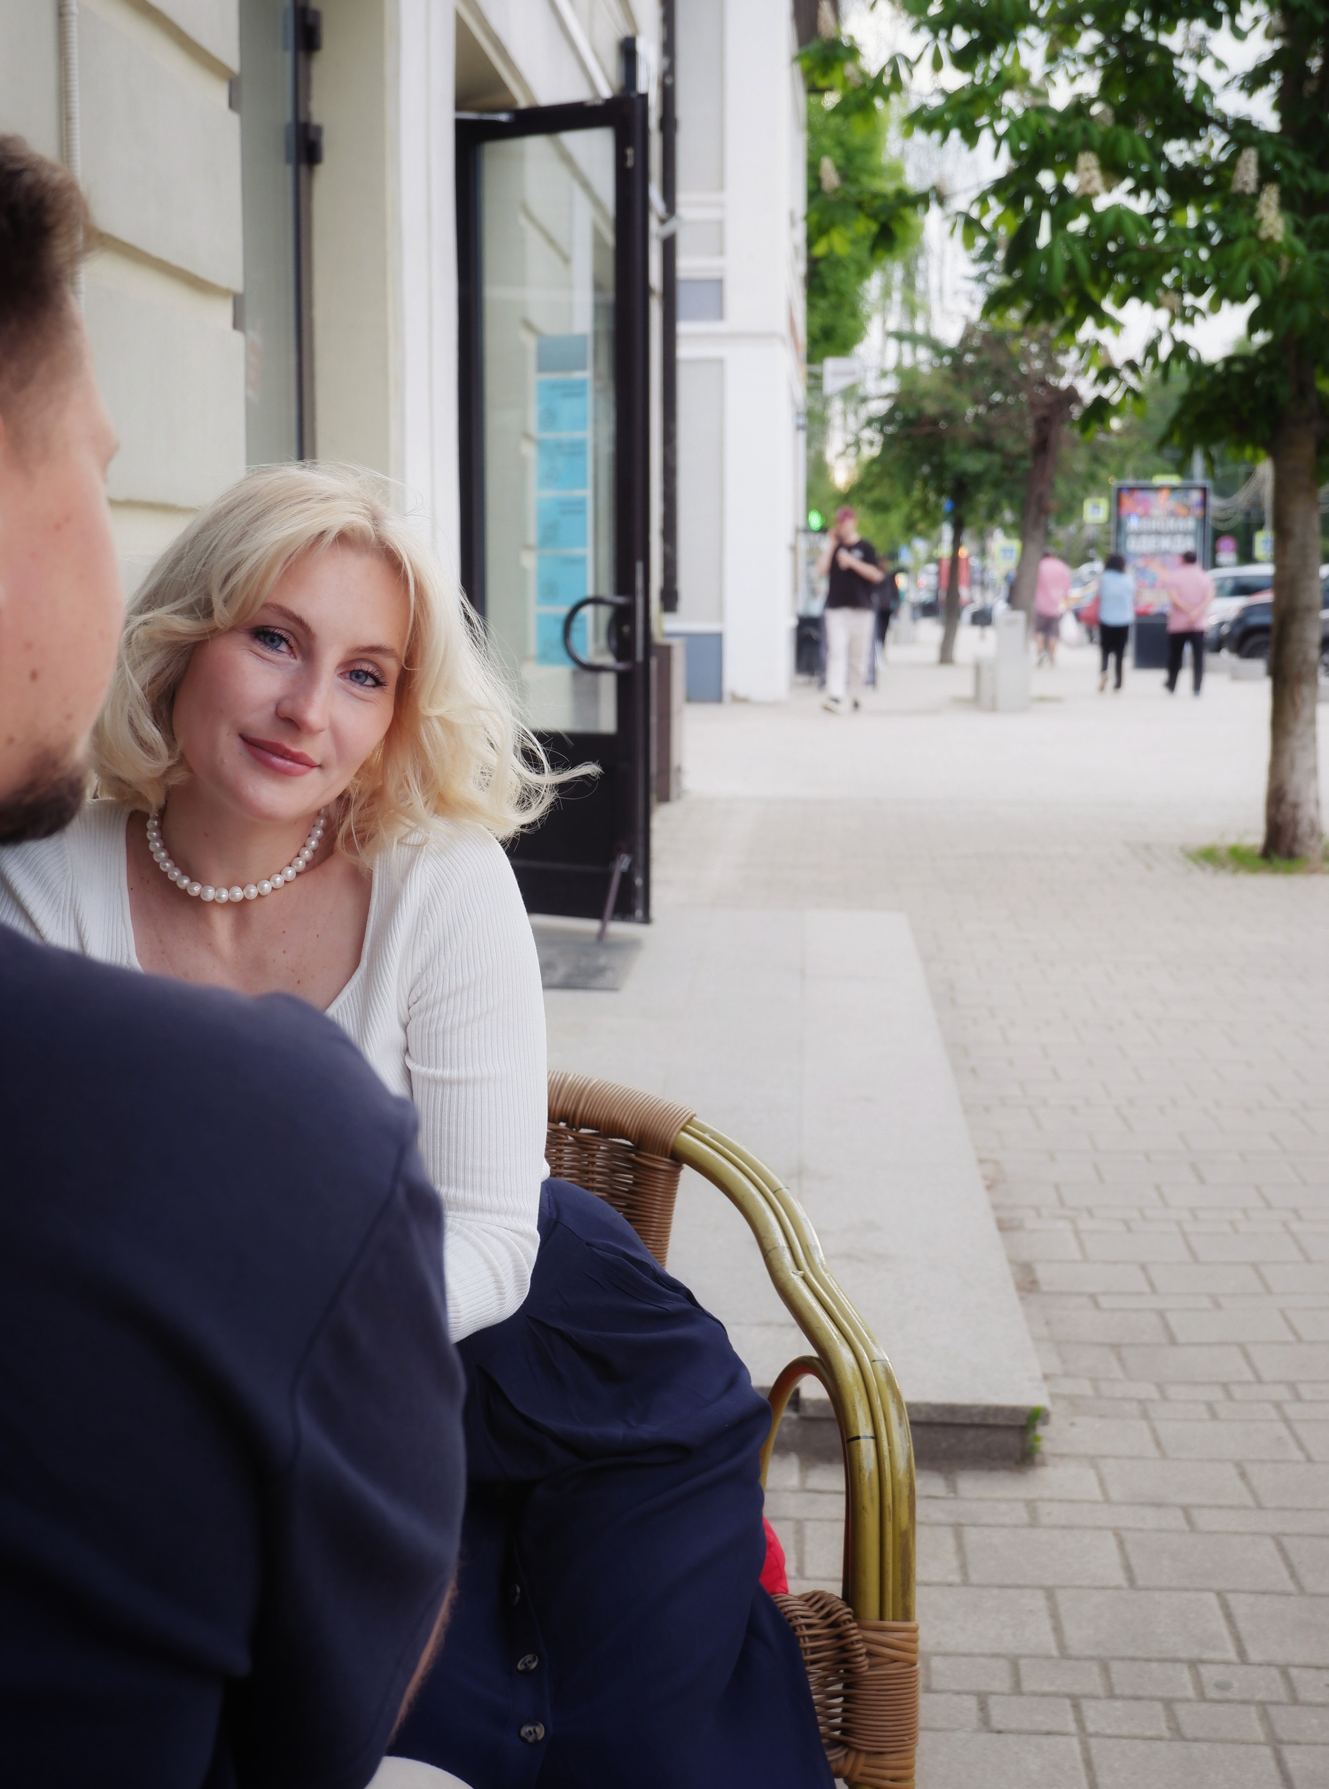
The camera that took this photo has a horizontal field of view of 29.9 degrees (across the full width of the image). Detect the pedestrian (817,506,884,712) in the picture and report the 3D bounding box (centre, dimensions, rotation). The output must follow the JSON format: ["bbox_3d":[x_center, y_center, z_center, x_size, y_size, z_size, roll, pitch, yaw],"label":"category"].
[{"bbox_3d":[1.609,-2.505,21.900,0.580,1.790,0.450,1,7,6],"label":"pedestrian"}]

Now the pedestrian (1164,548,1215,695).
[{"bbox_3d":[6.207,-3.208,29.500,0.570,1.720,0.420,1,7,6],"label":"pedestrian"}]

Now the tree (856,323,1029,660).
[{"bbox_3d":[4.119,-5.923,36.800,2.700,4.950,2.600,0,7,0],"label":"tree"}]

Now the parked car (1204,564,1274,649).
[{"bbox_3d":[11.358,-4.998,44.300,4.400,1.680,1.820,-6,9,-39],"label":"parked car"}]

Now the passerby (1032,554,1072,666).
[{"bbox_3d":[5.543,-4.083,35.600,0.550,1.700,0.420,0,7,3],"label":"passerby"}]

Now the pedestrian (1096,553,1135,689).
[{"bbox_3d":[5.377,-3.239,29.700,0.460,1.650,0.380,0,7,5],"label":"pedestrian"}]

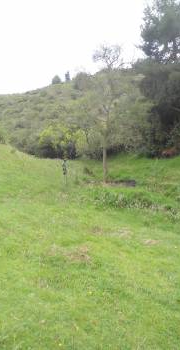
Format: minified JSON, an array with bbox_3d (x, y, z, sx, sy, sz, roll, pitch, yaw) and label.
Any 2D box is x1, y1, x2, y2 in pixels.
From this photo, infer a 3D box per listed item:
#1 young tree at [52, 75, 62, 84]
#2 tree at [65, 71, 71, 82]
[{"bbox_3d":[-9.507,-27.265,75.000,2.600,2.800,2.500,0,3,0],"label":"young tree"},{"bbox_3d":[-6.138,-28.036,75.000,1.600,3.500,1.600,0,3,0],"label":"tree"}]

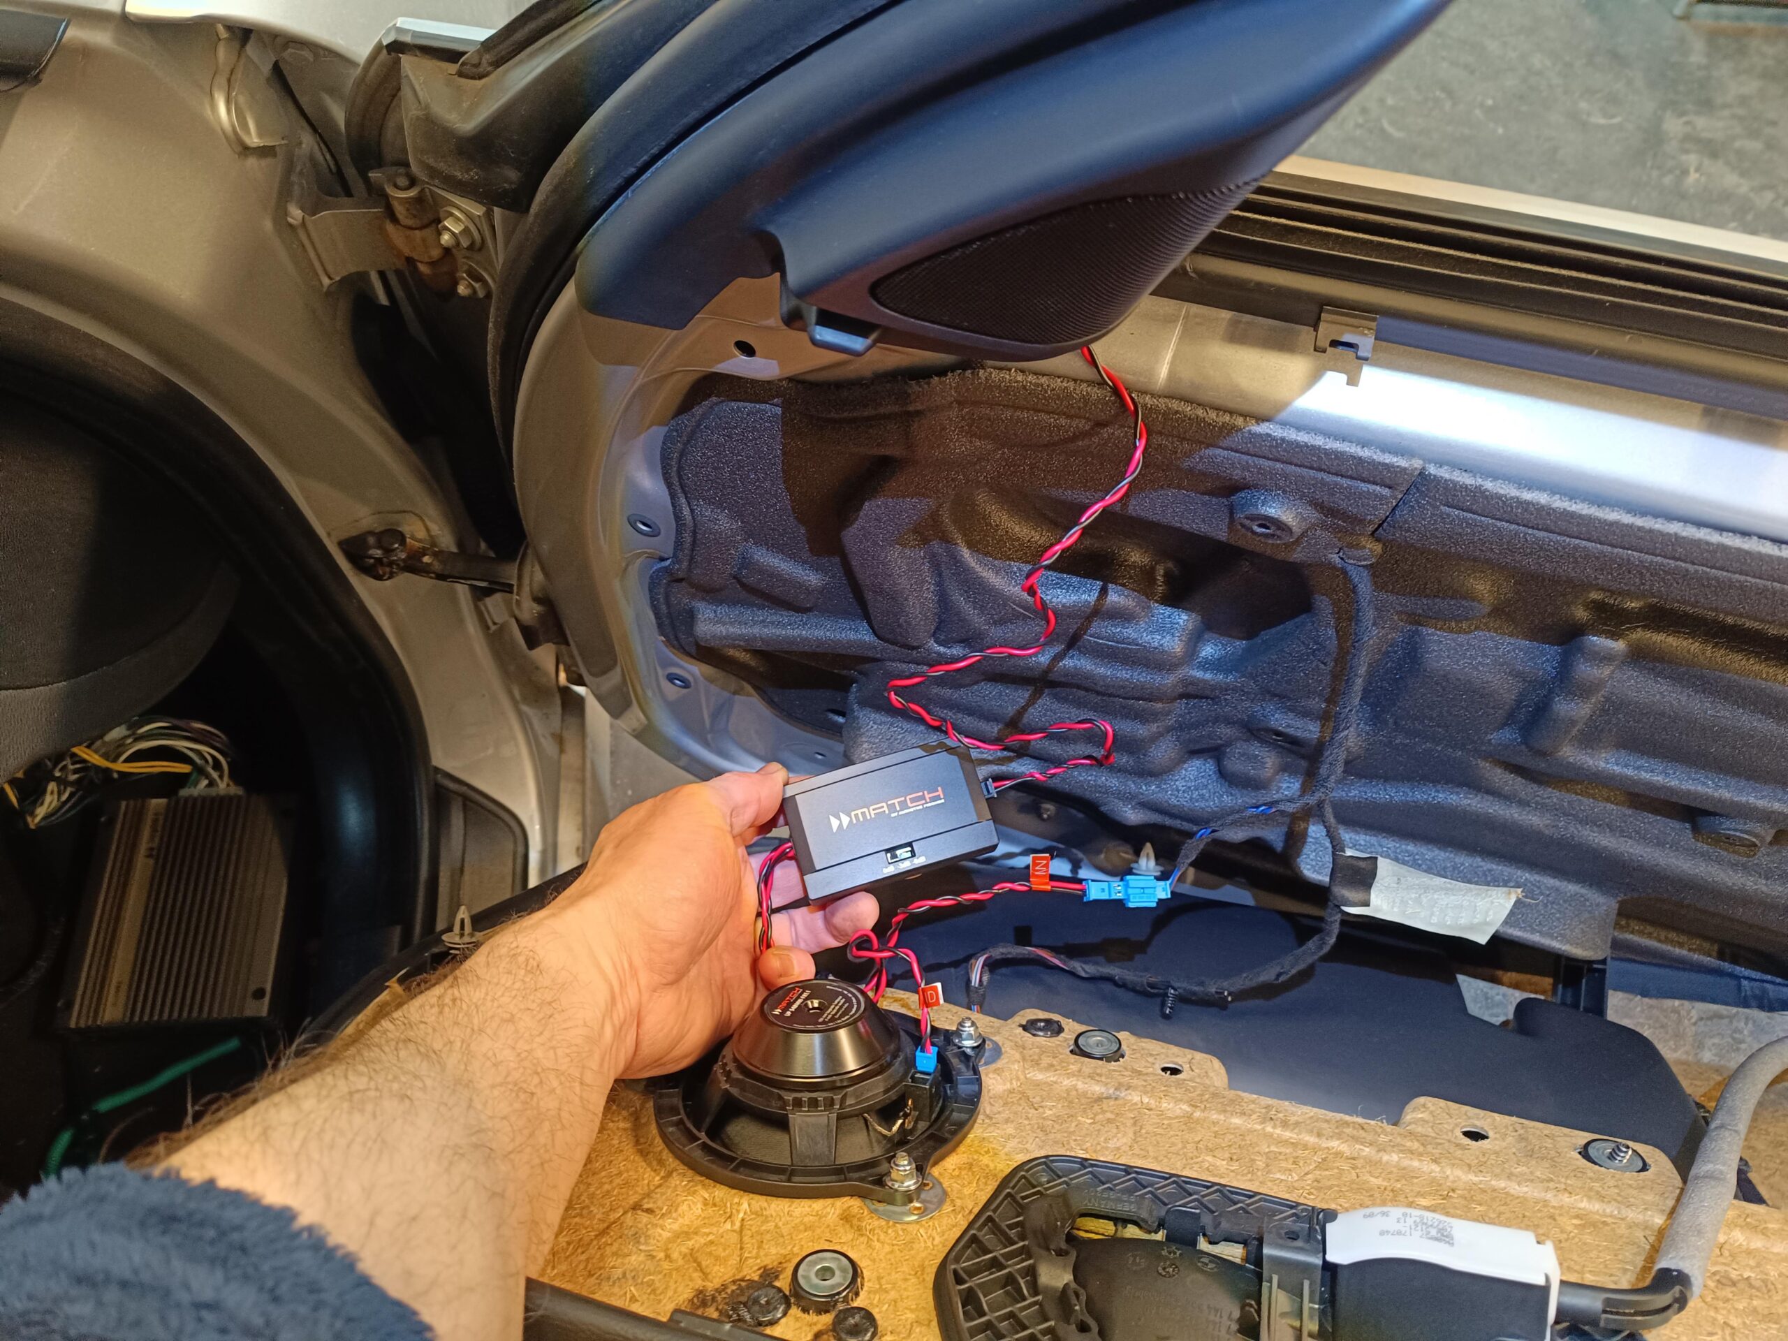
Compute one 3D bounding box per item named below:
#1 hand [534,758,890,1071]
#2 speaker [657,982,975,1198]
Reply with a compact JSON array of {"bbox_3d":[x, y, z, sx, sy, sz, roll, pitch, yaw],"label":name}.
[{"bbox_3d":[-0.064,0.083,0.420,0.078,0.095,0.135,20,15,36],"label":"hand"},{"bbox_3d":[-0.027,0.143,0.455,0.124,0.044,0.128,0,13,0],"label":"speaker"}]

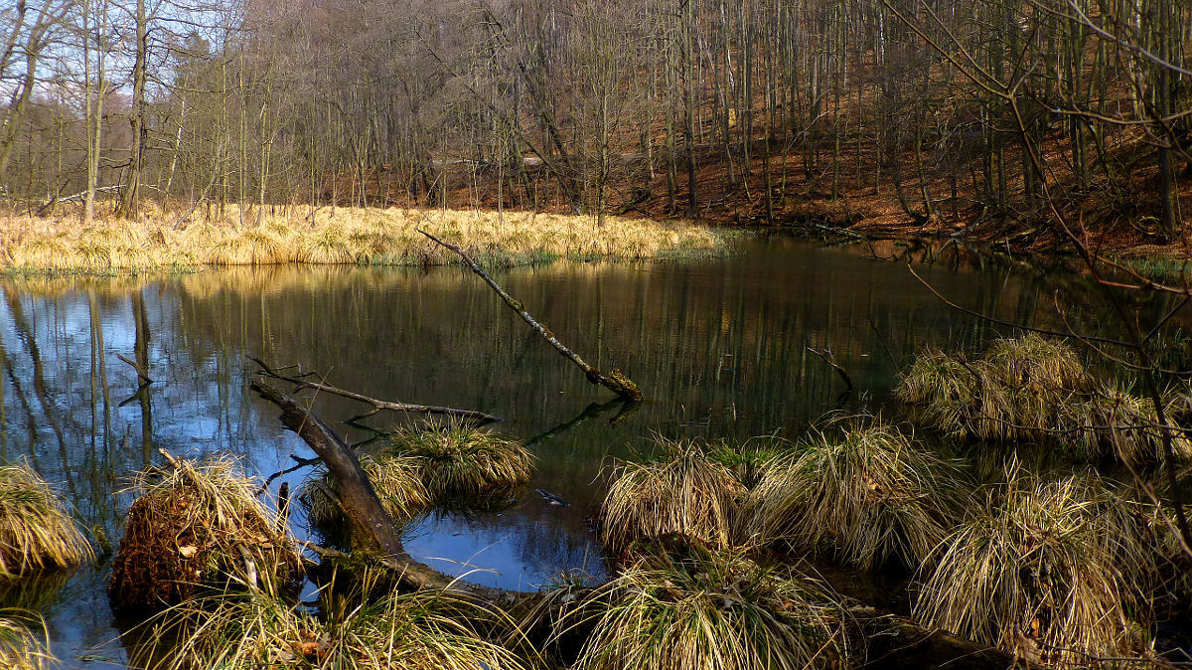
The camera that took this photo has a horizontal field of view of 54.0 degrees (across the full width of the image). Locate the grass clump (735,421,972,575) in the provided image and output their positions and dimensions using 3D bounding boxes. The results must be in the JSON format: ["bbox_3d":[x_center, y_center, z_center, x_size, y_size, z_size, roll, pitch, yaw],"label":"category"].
[{"bbox_3d":[1.358,0.773,6.236,1.202,0.644,1.142,2,8,12],"label":"grass clump"}]

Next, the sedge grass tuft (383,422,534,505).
[{"bbox_3d":[-0.869,0.741,7.472,0.958,0.367,0.910,-1,8,-7],"label":"sedge grass tuft"}]

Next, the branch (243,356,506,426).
[{"bbox_3d":[-1.740,0.427,9.127,2.000,0.540,0.400,0,8,-1],"label":"branch"}]

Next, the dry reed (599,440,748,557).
[{"bbox_3d":[0.407,0.815,6.290,0.790,0.547,0.750,1,8,4],"label":"dry reed"}]

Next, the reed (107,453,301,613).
[{"bbox_3d":[-1.835,0.871,5.518,0.873,0.649,0.830,-3,8,-19],"label":"reed"}]

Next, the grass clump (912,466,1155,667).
[{"bbox_3d":[1.827,0.911,4.921,0.958,0.735,0.911,3,9,21],"label":"grass clump"}]

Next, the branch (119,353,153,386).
[{"bbox_3d":[-4.330,0.300,10.947,0.360,0.280,0.170,0,8,-3],"label":"branch"}]

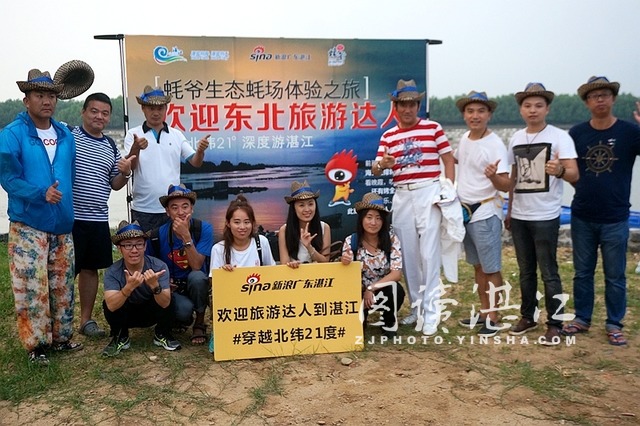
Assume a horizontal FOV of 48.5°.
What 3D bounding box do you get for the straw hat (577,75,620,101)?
[{"bbox_3d":[1.836,-0.821,4.685,0.290,0.150,0.310,2,8,17],"label":"straw hat"}]

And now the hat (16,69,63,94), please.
[{"bbox_3d":[-1.788,-0.838,4.530,0.290,0.150,0.310,-5,8,-32],"label":"hat"}]

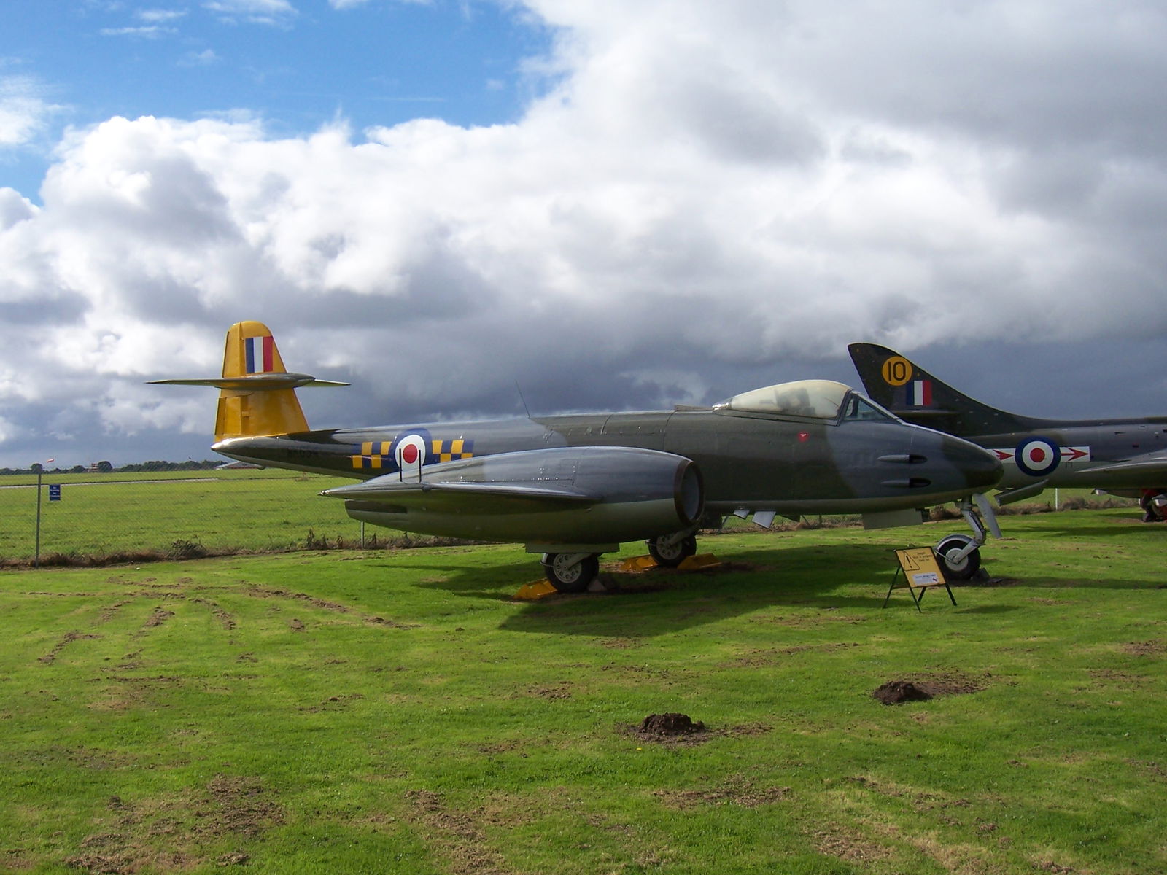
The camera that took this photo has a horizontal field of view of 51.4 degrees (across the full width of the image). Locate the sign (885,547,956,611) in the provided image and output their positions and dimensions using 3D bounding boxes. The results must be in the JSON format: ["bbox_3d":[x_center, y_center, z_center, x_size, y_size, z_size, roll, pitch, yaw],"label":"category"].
[{"bbox_3d":[3.611,1.509,13.023,0.682,0.628,0.455,0,-1,-42],"label":"sign"}]

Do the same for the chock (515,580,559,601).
[{"bbox_3d":[-0.635,2.030,16.200,0.380,0.190,0.740,-2,-1,19],"label":"chock"}]

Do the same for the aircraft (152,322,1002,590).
[{"bbox_3d":[-0.680,0.027,18.576,13.590,4.080,11.330,-1,0,28],"label":"aircraft"}]

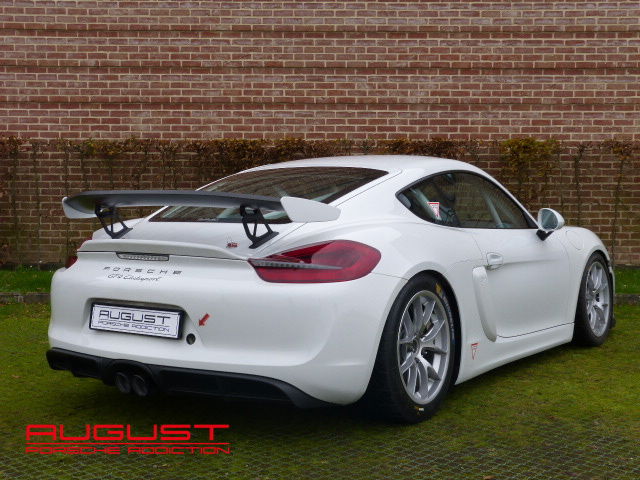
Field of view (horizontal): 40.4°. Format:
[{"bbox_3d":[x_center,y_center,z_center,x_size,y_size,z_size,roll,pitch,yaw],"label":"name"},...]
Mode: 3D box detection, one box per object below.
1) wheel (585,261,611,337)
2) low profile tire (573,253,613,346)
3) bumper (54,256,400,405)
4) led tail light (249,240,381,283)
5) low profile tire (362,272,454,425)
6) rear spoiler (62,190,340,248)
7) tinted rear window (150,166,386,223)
[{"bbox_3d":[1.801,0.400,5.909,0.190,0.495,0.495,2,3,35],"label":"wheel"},{"bbox_3d":[1.785,0.400,5.921,0.250,0.640,0.640,2,3,35],"label":"low profile tire"},{"bbox_3d":[-0.586,0.329,3.860,1.800,0.570,0.780,2,3,35],"label":"bumper"},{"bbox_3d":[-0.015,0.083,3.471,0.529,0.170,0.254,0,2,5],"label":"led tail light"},{"bbox_3d":[0.357,0.467,3.889,0.280,0.670,0.670,2,3,35],"label":"low profile tire"},{"bbox_3d":[-0.566,-0.102,3.870,1.330,0.235,0.430,2,3,35],"label":"rear spoiler"},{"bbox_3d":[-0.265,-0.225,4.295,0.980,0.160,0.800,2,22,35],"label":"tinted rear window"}]

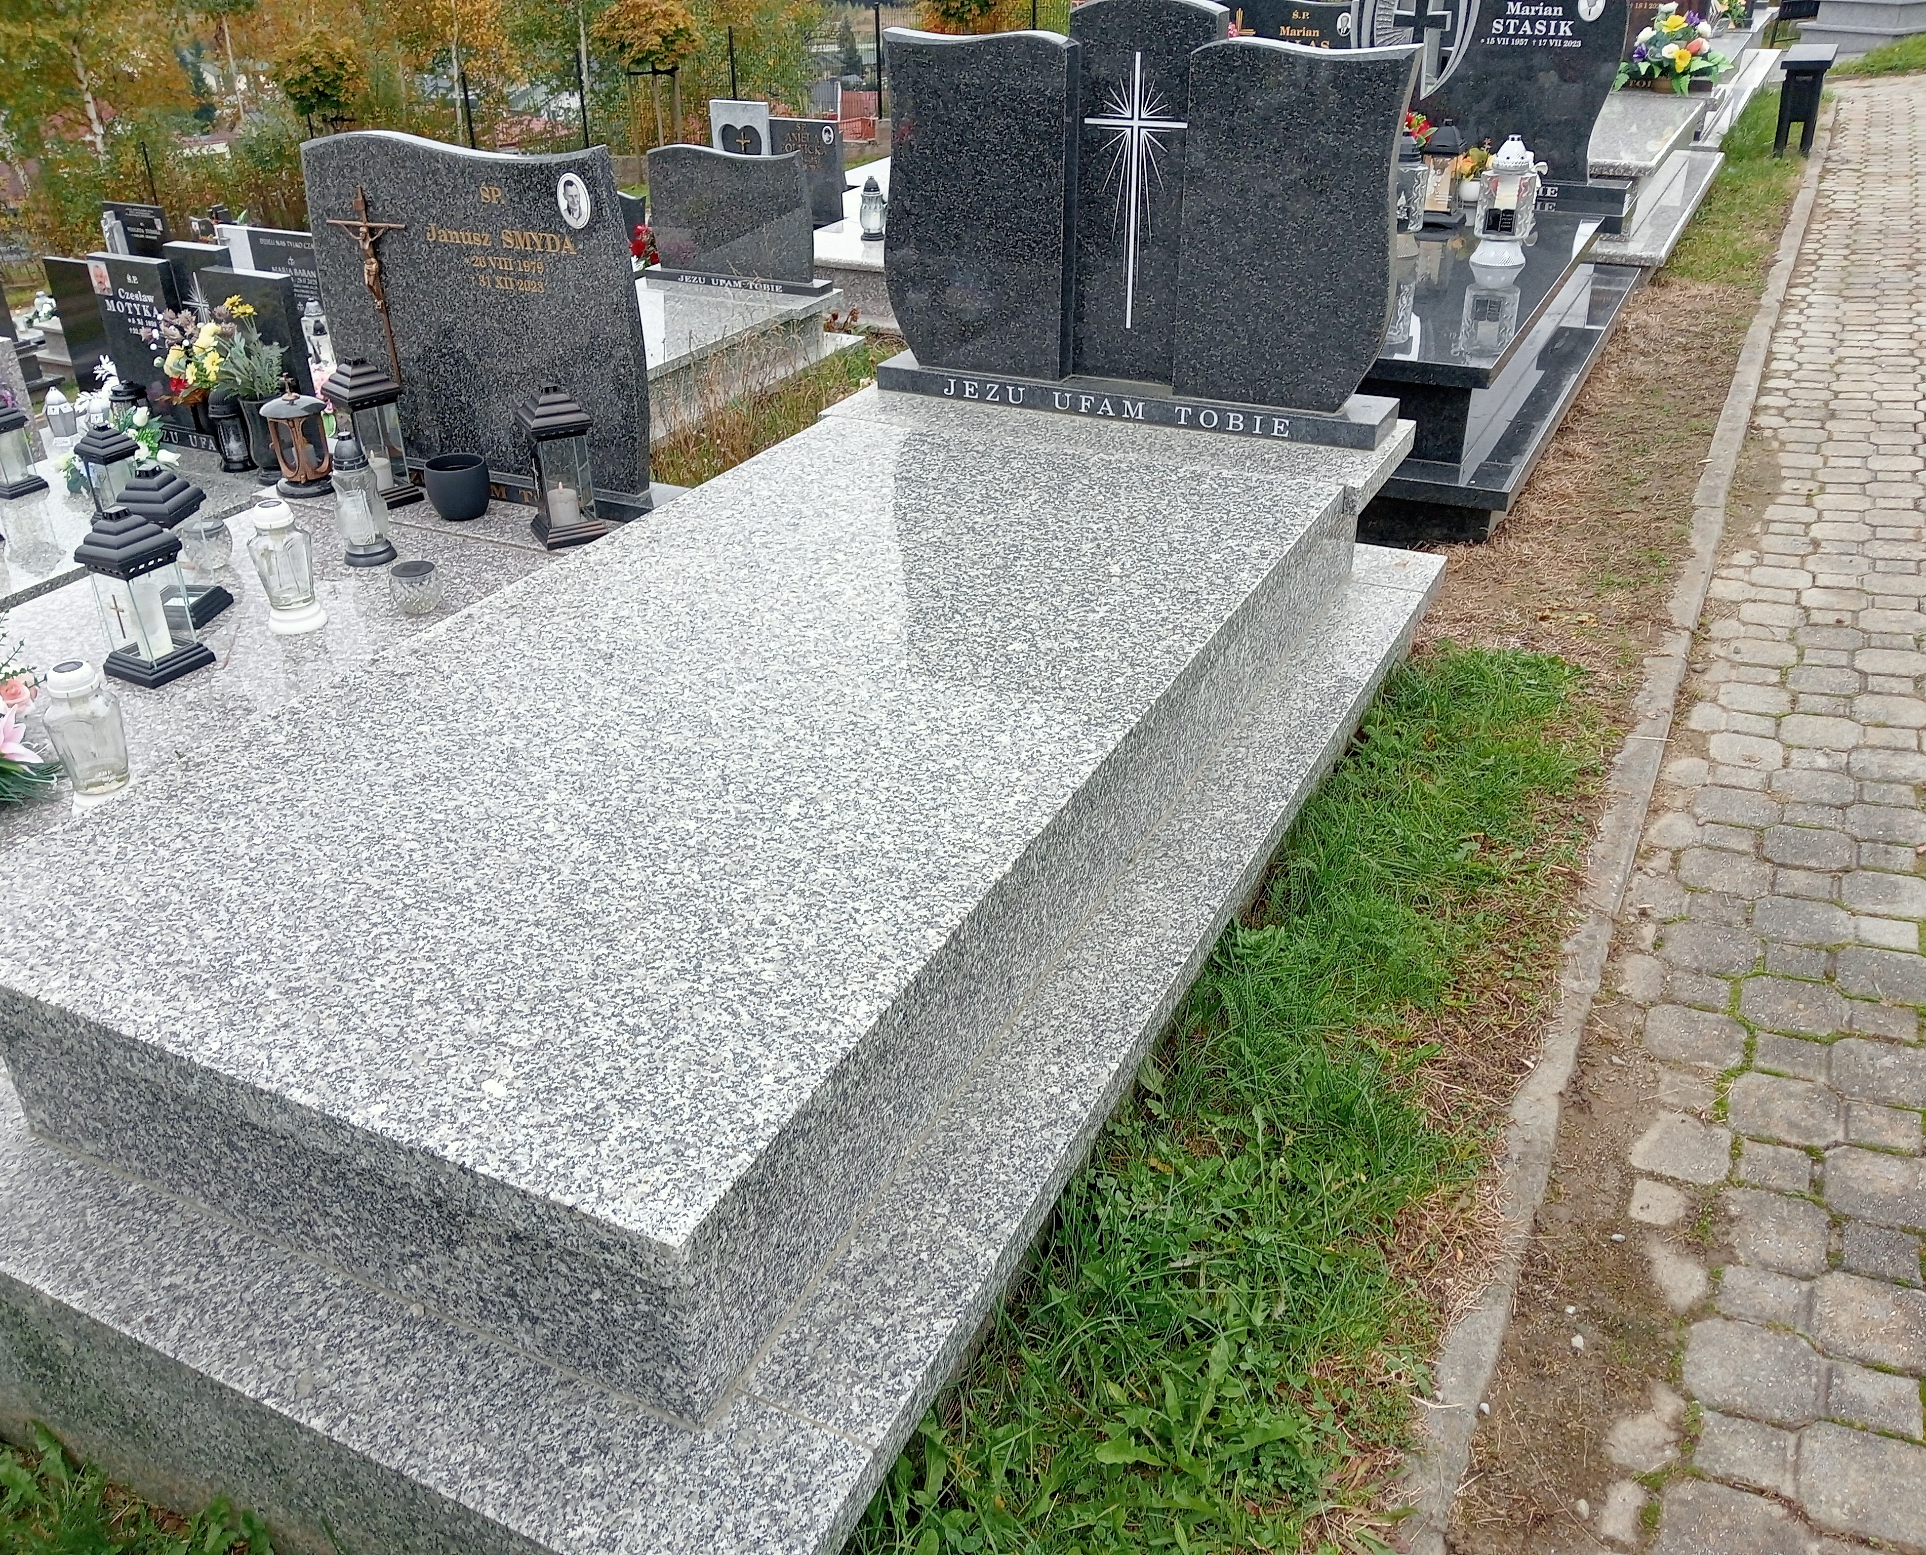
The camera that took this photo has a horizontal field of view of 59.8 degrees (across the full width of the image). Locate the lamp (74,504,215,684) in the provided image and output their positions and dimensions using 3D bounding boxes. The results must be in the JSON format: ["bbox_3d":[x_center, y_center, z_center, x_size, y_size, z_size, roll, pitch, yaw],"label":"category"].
[{"bbox_3d":[-1.534,-0.352,3.120,0.148,0.316,0.148,16,34,27],"label":"lamp"}]

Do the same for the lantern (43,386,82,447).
[{"bbox_3d":[-2.357,-0.939,4.349,0.082,0.146,0.082,13,32,23],"label":"lantern"}]

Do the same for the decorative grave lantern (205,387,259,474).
[{"bbox_3d":[-1.822,-0.868,4.157,0.086,0.200,0.086,13,32,23],"label":"decorative grave lantern"}]

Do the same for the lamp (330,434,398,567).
[{"bbox_3d":[-1.304,-0.612,3.615,0.115,0.275,0.115,13,32,23],"label":"lamp"}]

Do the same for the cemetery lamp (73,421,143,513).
[{"bbox_3d":[-1.945,-0.695,3.825,0.115,0.228,0.115,16,34,27],"label":"cemetery lamp"}]

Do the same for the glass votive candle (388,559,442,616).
[{"bbox_3d":[-0.901,-0.311,2.767,0.083,0.071,0.083,-1,29,0],"label":"glass votive candle"}]

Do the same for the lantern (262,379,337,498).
[{"bbox_3d":[-1.296,-0.666,3.261,0.122,0.214,0.122,13,32,23],"label":"lantern"}]

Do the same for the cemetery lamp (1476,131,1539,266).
[{"bbox_3d":[1.334,-1.416,4.102,0.145,0.297,0.145,13,32,23],"label":"cemetery lamp"}]

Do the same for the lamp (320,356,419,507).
[{"bbox_3d":[-1.133,-0.670,3.208,0.122,0.269,0.122,-25,38,-36],"label":"lamp"}]

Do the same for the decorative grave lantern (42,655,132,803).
[{"bbox_3d":[-1.135,-0.053,2.179,0.099,0.204,0.099,13,32,23],"label":"decorative grave lantern"}]

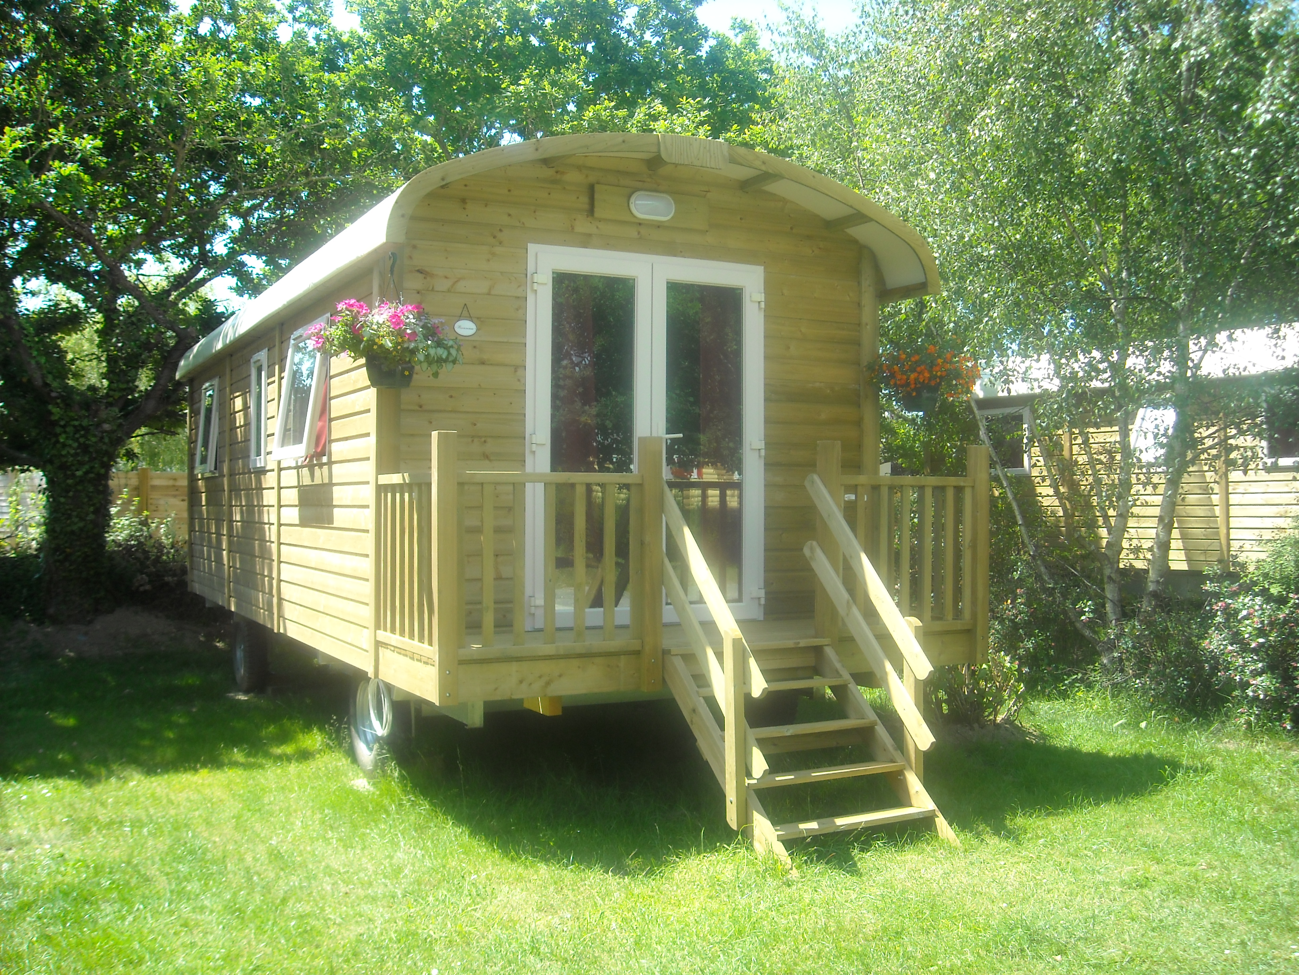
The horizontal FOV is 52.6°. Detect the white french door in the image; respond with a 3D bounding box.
[{"bbox_3d":[0.007,-0.269,7.507,1.516,2.112,0.113,0,-1,-26],"label":"white french door"}]

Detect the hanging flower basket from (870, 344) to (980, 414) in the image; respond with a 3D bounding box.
[{"bbox_3d":[1.598,-0.648,7.790,0.618,0.422,0.577,0,-1,0],"label":"hanging flower basket"}]

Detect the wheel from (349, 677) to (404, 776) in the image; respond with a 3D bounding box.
[{"bbox_3d":[-1.462,1.258,7.193,0.206,0.649,0.649,0,-1,-26],"label":"wheel"}]

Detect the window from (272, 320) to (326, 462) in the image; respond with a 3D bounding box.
[{"bbox_3d":[-2.163,-0.589,8.164,0.175,0.860,1.118,0,-1,-26],"label":"window"}]

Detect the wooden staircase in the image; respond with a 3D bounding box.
[{"bbox_3d":[0.692,0.735,6.067,1.061,1.669,1.174,0,-1,-26],"label":"wooden staircase"}]

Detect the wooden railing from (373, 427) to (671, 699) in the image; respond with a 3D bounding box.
[{"bbox_3d":[-0.672,0.369,6.514,1.133,1.210,1.045,0,-1,-26],"label":"wooden railing"}]

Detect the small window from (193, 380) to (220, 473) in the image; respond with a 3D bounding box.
[{"bbox_3d":[-4.026,-0.531,11.967,0.134,0.868,1.030,0,-1,-26],"label":"small window"}]

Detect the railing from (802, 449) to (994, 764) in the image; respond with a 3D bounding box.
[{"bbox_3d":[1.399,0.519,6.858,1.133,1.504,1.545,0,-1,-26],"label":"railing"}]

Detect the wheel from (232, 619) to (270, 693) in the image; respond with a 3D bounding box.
[{"bbox_3d":[-3.210,1.372,10.694,0.206,0.649,0.649,0,-1,-26],"label":"wheel"}]

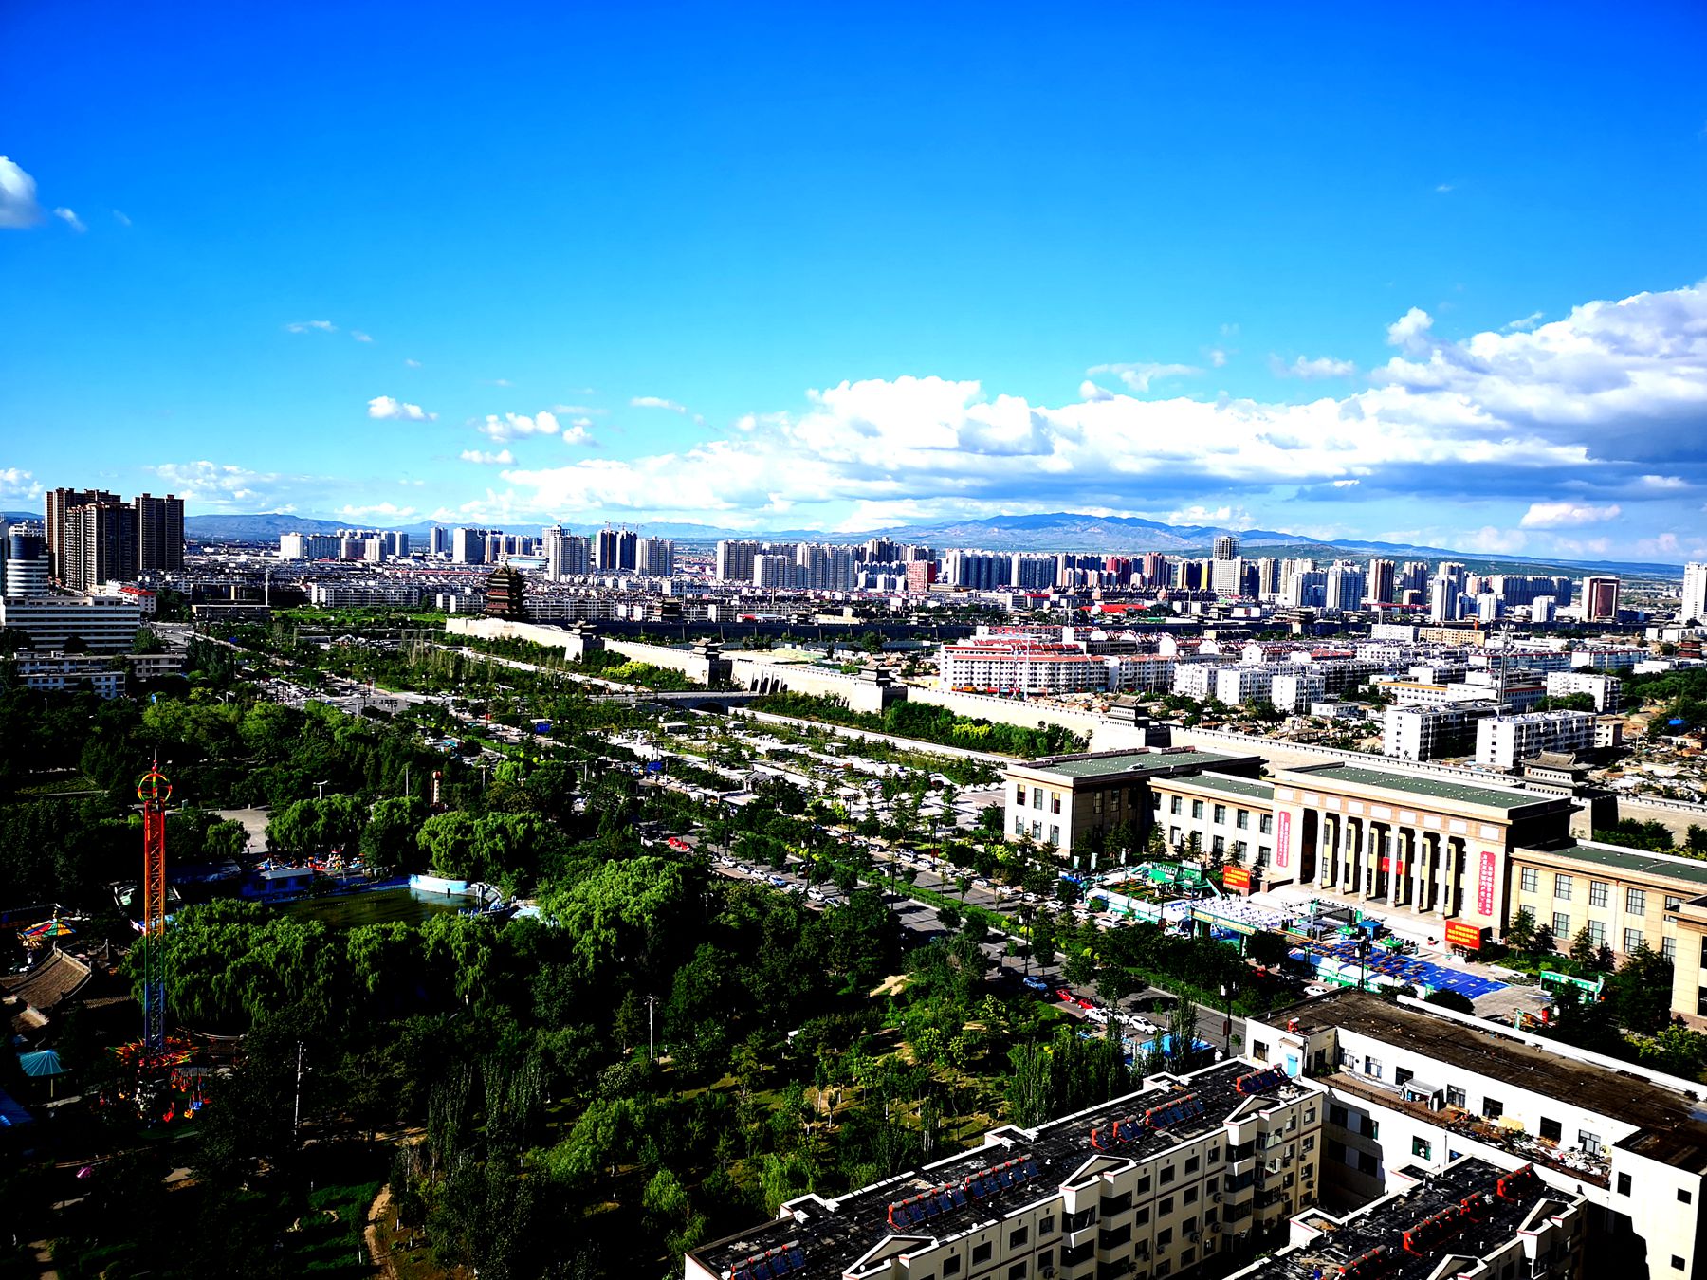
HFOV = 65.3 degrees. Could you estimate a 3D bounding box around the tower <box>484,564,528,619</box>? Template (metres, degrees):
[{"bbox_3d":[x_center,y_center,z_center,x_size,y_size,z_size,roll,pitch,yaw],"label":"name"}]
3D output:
[{"bbox_3d":[-230.743,-30.460,882.791,22.800,37.800,22.800,2,4,7],"label":"tower"}]

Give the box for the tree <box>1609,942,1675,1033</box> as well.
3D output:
[{"bbox_3d":[122.727,53.698,206.385,9.300,13.000,9.300,-1,5,-38],"label":"tree"}]

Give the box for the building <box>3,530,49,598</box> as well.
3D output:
[{"bbox_3d":[-516.556,-35.077,831.131,23.500,67.000,23.000,-1,5,-38],"label":"building"}]

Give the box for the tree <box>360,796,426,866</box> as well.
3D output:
[{"bbox_3d":[-95.506,39.587,276.387,12.600,15.200,12.600,-1,5,-38],"label":"tree"}]

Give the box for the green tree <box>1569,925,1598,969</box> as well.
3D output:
[{"bbox_3d":[129.415,54.446,235.728,5.100,7.900,5.100,-1,5,-38],"label":"green tree"}]

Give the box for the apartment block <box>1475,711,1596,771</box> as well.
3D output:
[{"bbox_3d":[252.942,36.809,493.165,62.500,17.000,13.600,-1,5,-38],"label":"apartment block"}]

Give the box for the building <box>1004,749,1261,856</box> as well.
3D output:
[{"bbox_3d":[70.867,40.035,338.349,70.500,19.176,24.323,-1,5,-38],"label":"building"}]

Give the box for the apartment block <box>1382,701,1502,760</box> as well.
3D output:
[{"bbox_3d":[222.525,34.383,498.988,64.000,17.500,13.500,-1,5,-38],"label":"apartment block"}]

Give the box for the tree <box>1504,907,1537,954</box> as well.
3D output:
[{"bbox_3d":[122.031,53.221,243.105,5.800,8.900,5.800,-1,5,-38],"label":"tree"}]

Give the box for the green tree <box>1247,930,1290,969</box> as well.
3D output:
[{"bbox_3d":[71.103,52.985,227.528,6.900,6.100,6.900,-1,5,-38],"label":"green tree"}]

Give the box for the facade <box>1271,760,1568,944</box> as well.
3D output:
[{"bbox_3d":[118.552,42.477,281.479,29.258,24.887,52.523,-1,5,-38],"label":"facade"}]

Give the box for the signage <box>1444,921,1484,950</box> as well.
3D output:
[{"bbox_3d":[108.483,52.324,236.507,0.400,3.750,6.050,-1,5,-38],"label":"signage"}]

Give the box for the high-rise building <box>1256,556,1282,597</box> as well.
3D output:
[{"bbox_3d":[765.625,-108.607,2450.000,26.000,86.860,24.000,-1,5,-38],"label":"high-rise building"}]

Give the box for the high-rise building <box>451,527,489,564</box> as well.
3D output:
[{"bbox_3d":[-877.420,-208.509,3048.547,54.000,89.000,44.000,-1,5,-38],"label":"high-rise building"}]

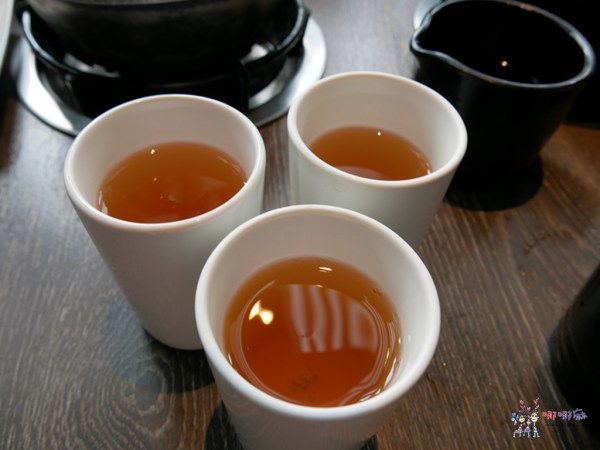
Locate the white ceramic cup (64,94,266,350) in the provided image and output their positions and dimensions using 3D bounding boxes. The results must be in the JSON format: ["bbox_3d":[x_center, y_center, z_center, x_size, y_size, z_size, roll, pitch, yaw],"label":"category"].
[{"bbox_3d":[-0.053,0.005,0.226,0.075,0.101,0.075,2,50,-2],"label":"white ceramic cup"}]

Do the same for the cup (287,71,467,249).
[{"bbox_3d":[0.031,-0.011,0.245,0.075,0.101,0.075,2,50,-2],"label":"cup"}]

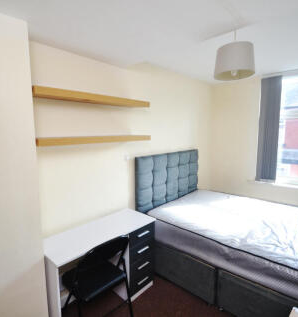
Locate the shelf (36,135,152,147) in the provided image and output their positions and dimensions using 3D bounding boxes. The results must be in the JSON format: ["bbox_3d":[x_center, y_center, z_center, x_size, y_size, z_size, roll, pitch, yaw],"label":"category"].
[{"bbox_3d":[-0.437,-0.178,1.877,0.183,0.056,1.173,6,10,43],"label":"shelf"}]

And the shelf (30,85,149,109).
[{"bbox_3d":[-0.448,-0.538,1.826,0.183,0.055,1.159,6,10,43],"label":"shelf"}]

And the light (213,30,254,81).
[{"bbox_3d":[0.585,-0.721,1.347,0.256,0.306,0.256,6,9,43],"label":"light"}]

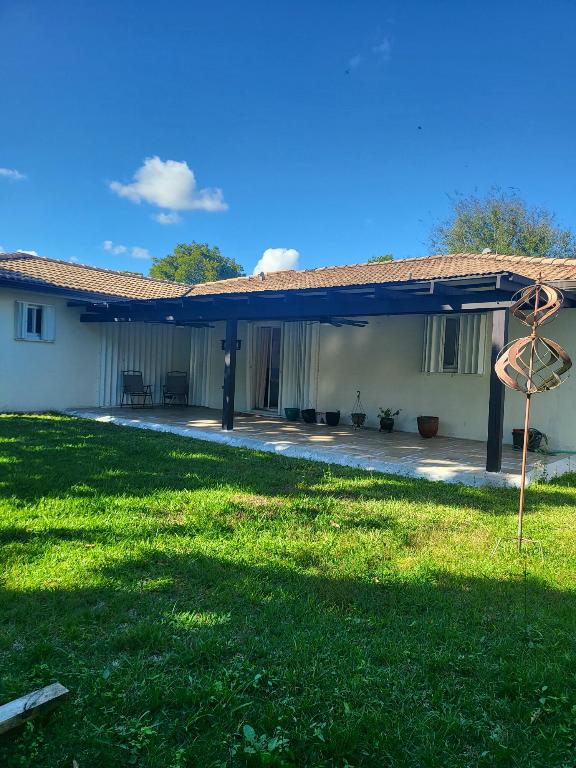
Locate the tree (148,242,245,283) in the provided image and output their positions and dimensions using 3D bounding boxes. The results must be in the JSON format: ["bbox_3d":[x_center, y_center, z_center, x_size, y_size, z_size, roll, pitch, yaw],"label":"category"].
[{"bbox_3d":[-4.904,-3.611,28.134,5.200,7.670,5.200,2,2,0],"label":"tree"}]

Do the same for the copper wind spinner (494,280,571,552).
[{"bbox_3d":[1.825,0.251,3.983,0.570,2.090,0.570,2,2,0],"label":"copper wind spinner"}]

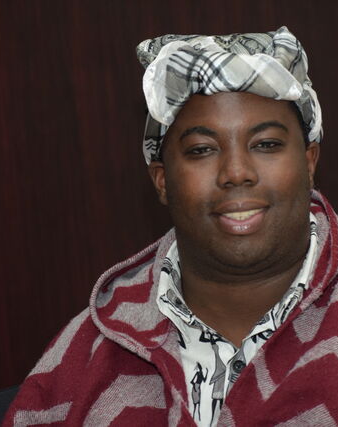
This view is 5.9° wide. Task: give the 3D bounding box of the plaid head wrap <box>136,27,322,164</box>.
[{"bbox_3d":[0.062,-0.122,3.370,0.185,0.140,0.210,-4,0,-3],"label":"plaid head wrap"}]

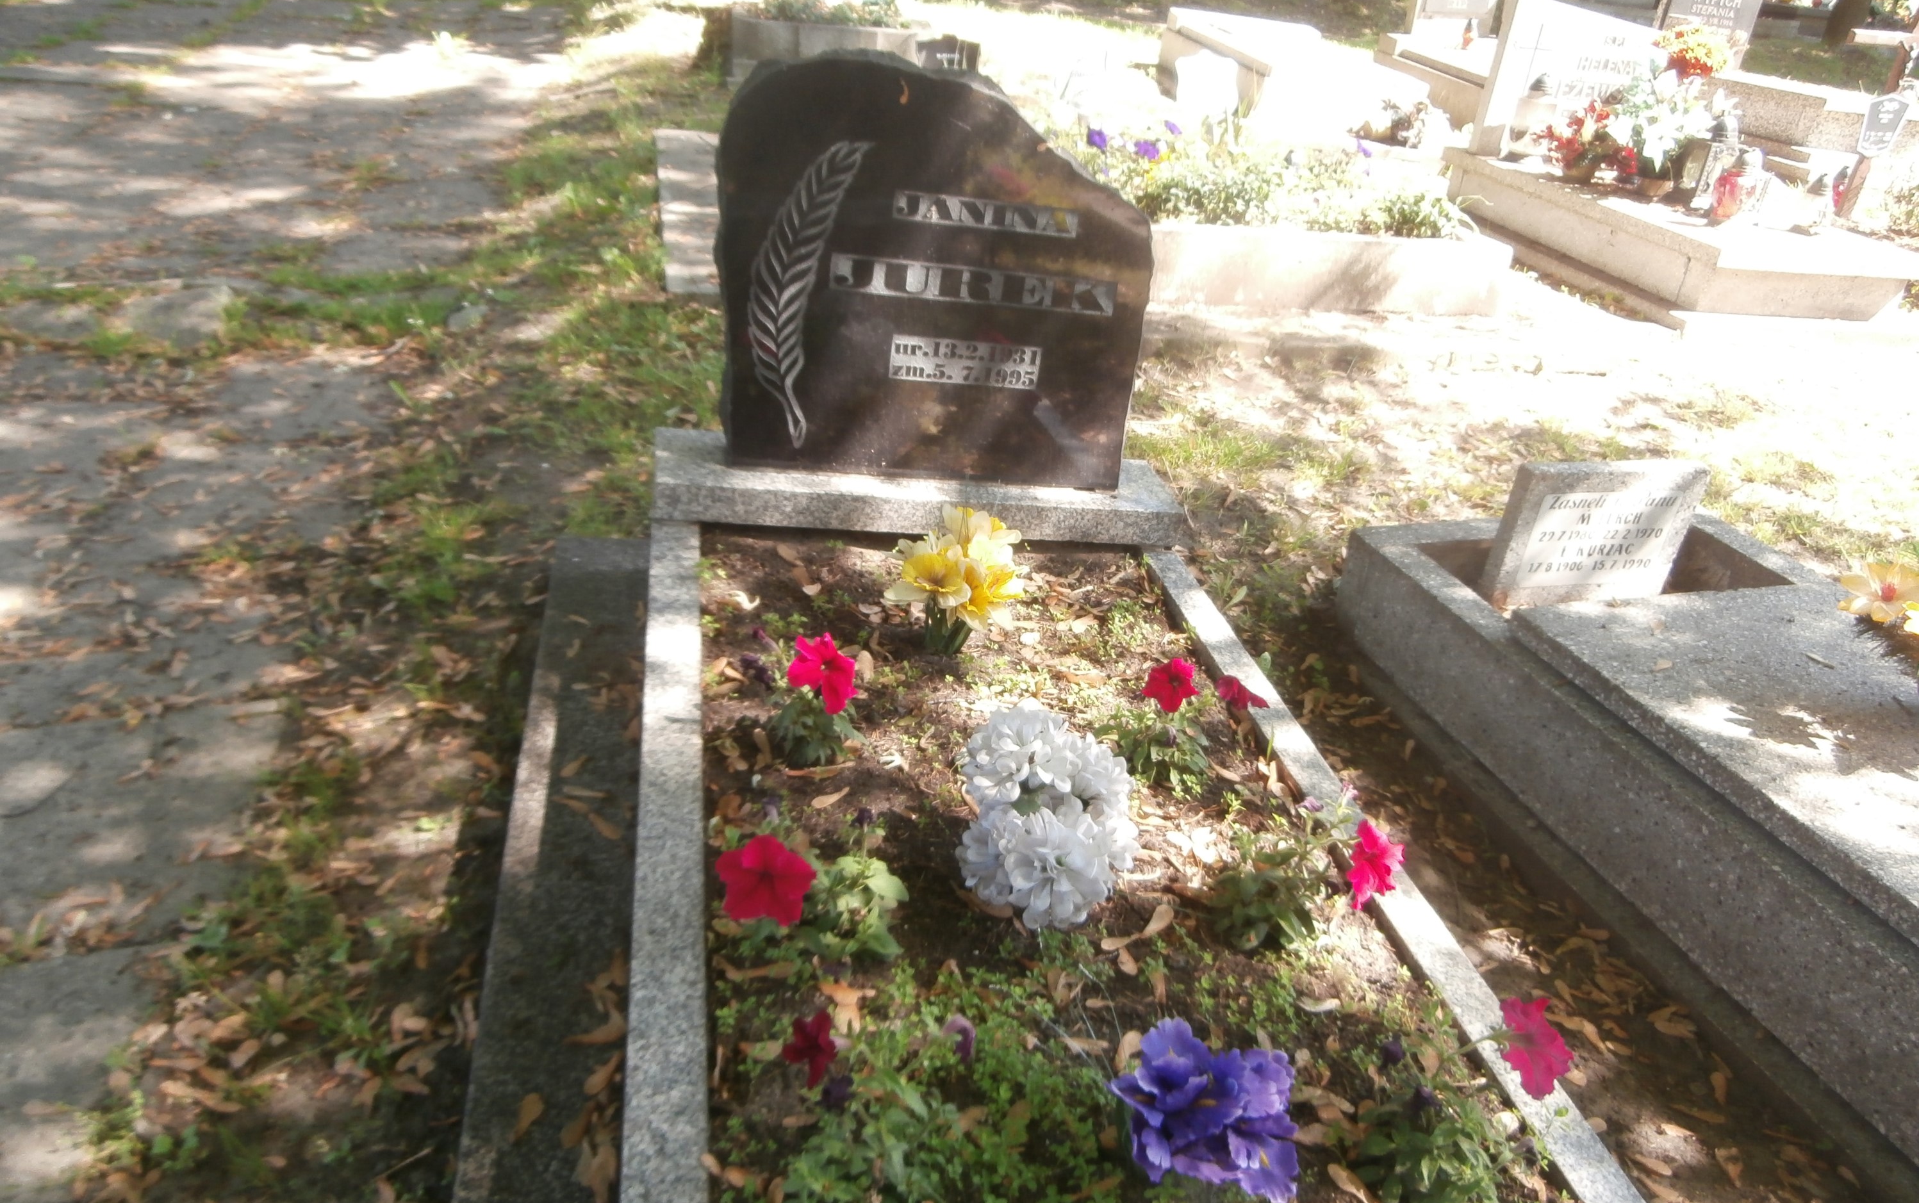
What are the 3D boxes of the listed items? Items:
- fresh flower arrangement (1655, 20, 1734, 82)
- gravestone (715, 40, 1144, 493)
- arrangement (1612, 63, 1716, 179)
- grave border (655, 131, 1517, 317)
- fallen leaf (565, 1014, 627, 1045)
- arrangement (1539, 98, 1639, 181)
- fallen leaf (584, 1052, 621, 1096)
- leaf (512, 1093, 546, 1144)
[{"bbox_3d":[3.302,-2.467,5.974,0.306,0.269,0.269,-1,29,-9],"label":"fresh flower arrangement"},{"bbox_3d":[-0.049,-0.582,2.472,0.778,0.762,0.103,1,29,-10],"label":"gravestone"},{"bbox_3d":[2.997,-2.033,5.665,0.389,0.464,0.343,-1,29,-9],"label":"arrangement"},{"bbox_3d":[0.339,-1.391,4.724,2.678,0.268,1.421,-1,29,-11],"label":"grave border"},{"bbox_3d":[-0.364,0.432,1.336,0.059,0.010,0.023,-12,32,-27],"label":"fallen leaf"},{"bbox_3d":[2.723,-2.006,5.789,0.371,0.343,0.306,-1,29,-9],"label":"arrangement"},{"bbox_3d":[-0.346,0.457,1.292,0.016,0.010,0.052,15,30,19],"label":"fallen leaf"},{"bbox_3d":[-0.403,0.481,1.241,0.016,0.010,0.054,7,28,5],"label":"leaf"}]

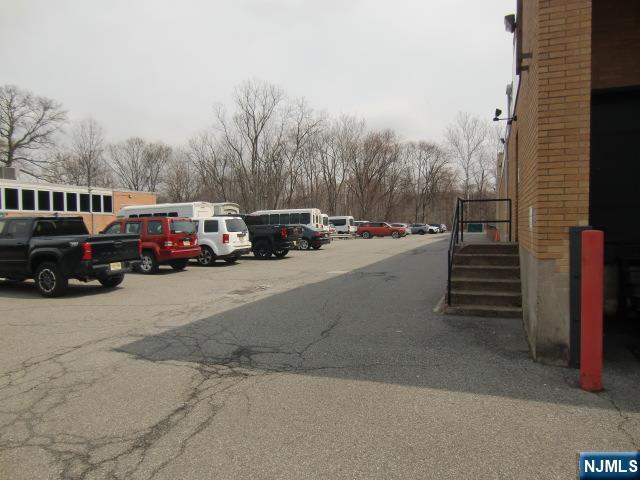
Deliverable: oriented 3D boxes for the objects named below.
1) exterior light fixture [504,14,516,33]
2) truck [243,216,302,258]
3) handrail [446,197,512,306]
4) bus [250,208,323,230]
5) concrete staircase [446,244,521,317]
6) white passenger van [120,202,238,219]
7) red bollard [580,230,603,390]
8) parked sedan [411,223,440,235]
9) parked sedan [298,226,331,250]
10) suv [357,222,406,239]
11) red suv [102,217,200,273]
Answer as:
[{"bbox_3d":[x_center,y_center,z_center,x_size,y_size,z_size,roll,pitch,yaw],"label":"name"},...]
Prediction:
[{"bbox_3d":[3.553,-4.067,8.246,0.220,0.320,0.240,0,2,21],"label":"exterior light fixture"},{"bbox_3d":[-3.618,-0.133,20.563,5.450,1.880,1.920,0,2,21],"label":"truck"},{"bbox_3d":[3.213,0.080,8.630,1.080,1.950,3.200,0,2,21],"label":"handrail"},{"bbox_3d":[-3.347,-1.305,41.618,7.000,2.850,2.300,1,2,26],"label":"bus"},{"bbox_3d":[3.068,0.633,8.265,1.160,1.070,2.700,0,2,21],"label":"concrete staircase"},{"bbox_3d":[-11.028,-0.980,31.520,7.400,2.950,2.350,1,2,27],"label":"white passenger van"},{"bbox_3d":[2.388,0.619,3.892,0.170,1.390,0.170,0,2,21],"label":"red bollard"},{"bbox_3d":[14.421,-1.459,63.045,4.650,1.550,1.850,0,2,21],"label":"parked sedan"},{"bbox_3d":[-1.771,-0.157,27.413,4.660,1.460,1.800,0,2,21],"label":"parked sedan"},{"bbox_3d":[6.581,-0.999,47.431,4.900,1.740,1.960,0,2,21],"label":"suv"},{"bbox_3d":[-6.308,0.121,14.802,4.500,1.780,1.840,0,2,21],"label":"red suv"}]

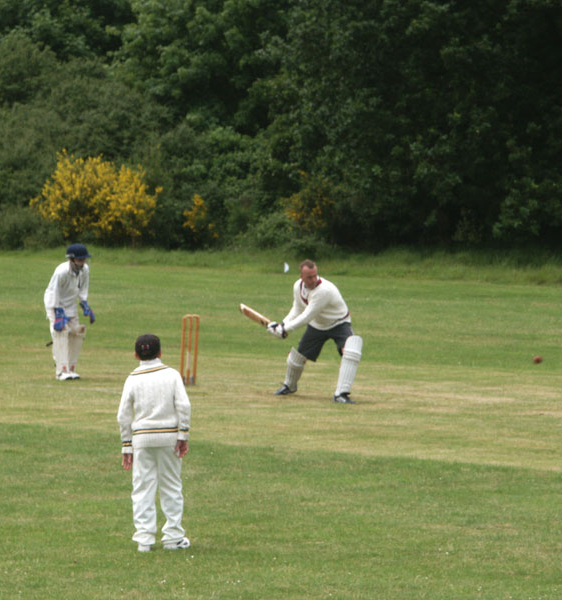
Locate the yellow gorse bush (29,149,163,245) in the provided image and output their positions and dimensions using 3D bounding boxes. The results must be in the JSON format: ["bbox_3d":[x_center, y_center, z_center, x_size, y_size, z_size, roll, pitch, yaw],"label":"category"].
[{"bbox_3d":[-3.510,-1.941,87.500,2.450,1.800,1.900,0,3,0],"label":"yellow gorse bush"}]

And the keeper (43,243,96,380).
[{"bbox_3d":[-2.226,0.116,48.400,0.520,1.420,0.500,-2,3,-38],"label":"keeper"}]

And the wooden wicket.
[{"bbox_3d":[-0.943,0.510,47.400,0.229,0.720,0.040,-3,4,-44],"label":"wooden wicket"}]

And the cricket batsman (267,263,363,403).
[{"bbox_3d":[0.329,0.300,45.200,0.880,1.380,0.750,1,3,25],"label":"cricket batsman"}]

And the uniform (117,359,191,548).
[{"bbox_3d":[-0.847,1.028,30.800,0.490,1.260,0.300,0,3,6],"label":"uniform"}]

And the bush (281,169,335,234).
[{"bbox_3d":[0.504,-1.855,87.500,1.000,1.250,0.900,0,3,0],"label":"bush"}]

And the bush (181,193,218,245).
[{"bbox_3d":[-1.532,-1.541,87.500,0.720,1.000,0.650,0,3,0],"label":"bush"}]

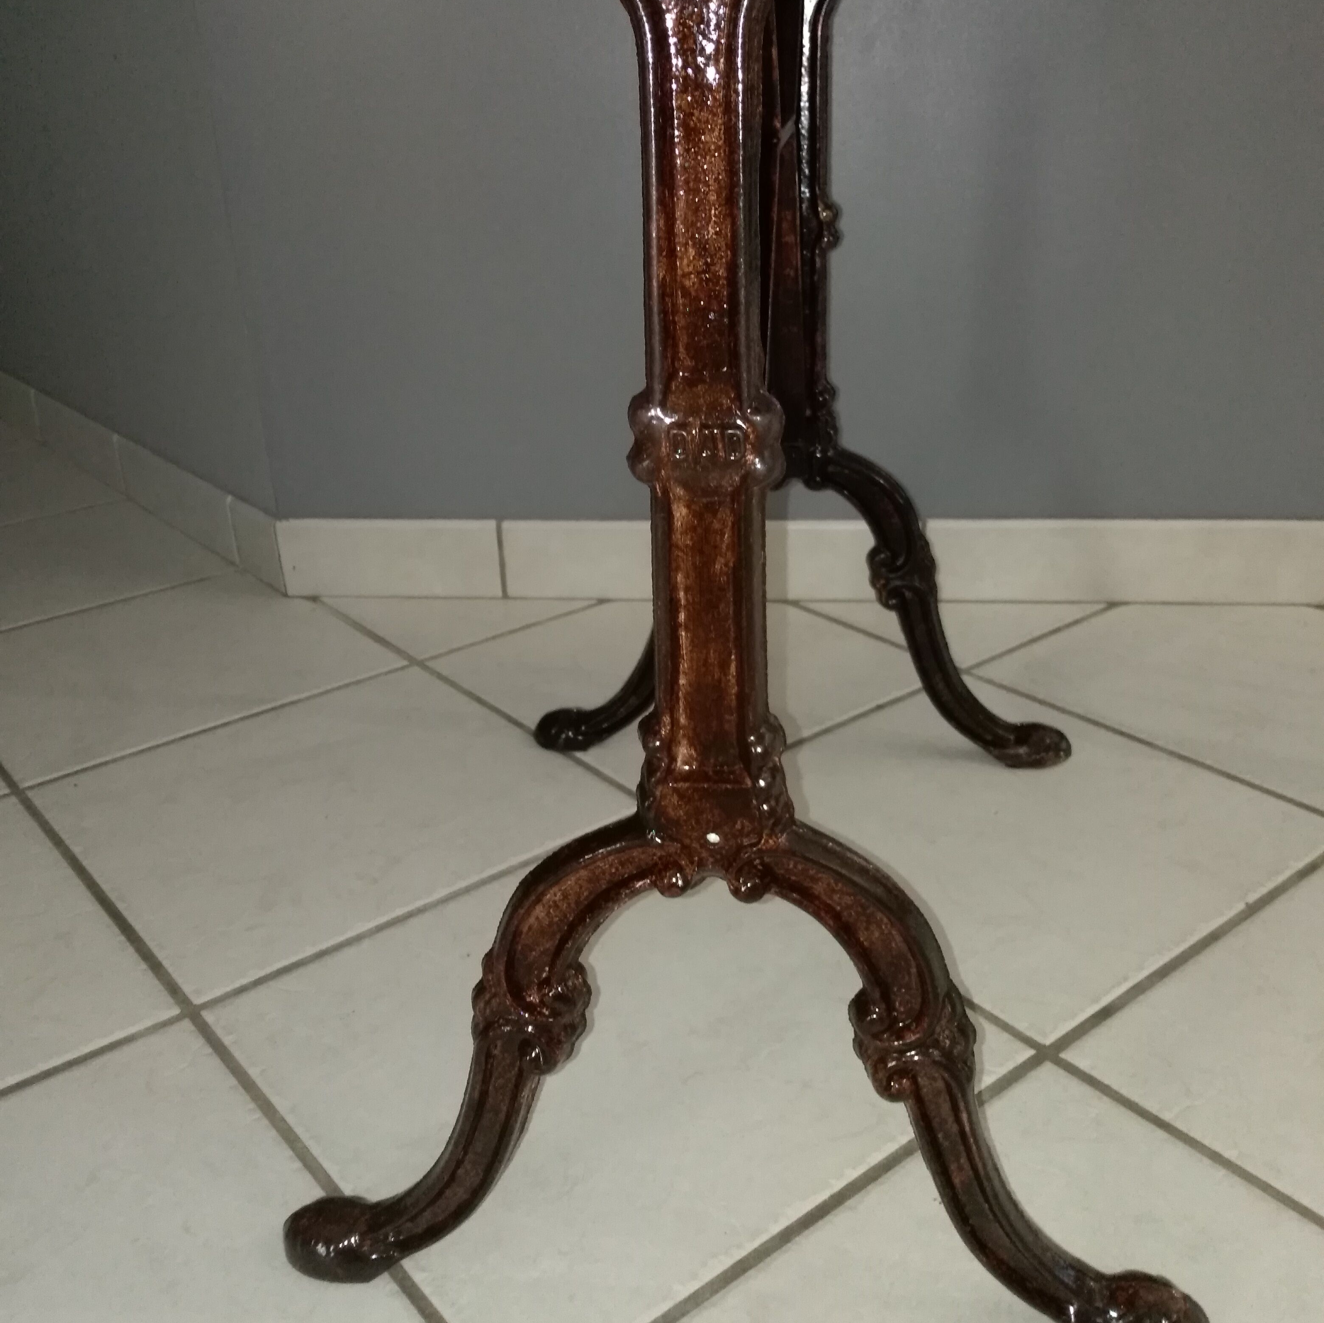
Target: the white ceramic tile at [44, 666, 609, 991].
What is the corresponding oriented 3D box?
[{"bbox_3d":[-0.243,0.104,0.974,0.333,0.010,0.333,-20,30,-34],"label":"white ceramic tile"}]

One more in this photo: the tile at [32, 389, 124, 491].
[{"bbox_3d":[-0.785,-0.292,1.771,0.010,0.081,0.338,-20,30,-34],"label":"tile"}]

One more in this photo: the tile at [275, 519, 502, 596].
[{"bbox_3d":[-0.267,-0.103,1.320,0.221,0.081,0.010,1,25,6],"label":"tile"}]

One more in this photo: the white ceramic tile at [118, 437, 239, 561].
[{"bbox_3d":[-0.567,-0.189,1.529,0.010,0.081,0.336,-20,30,-34],"label":"white ceramic tile"}]

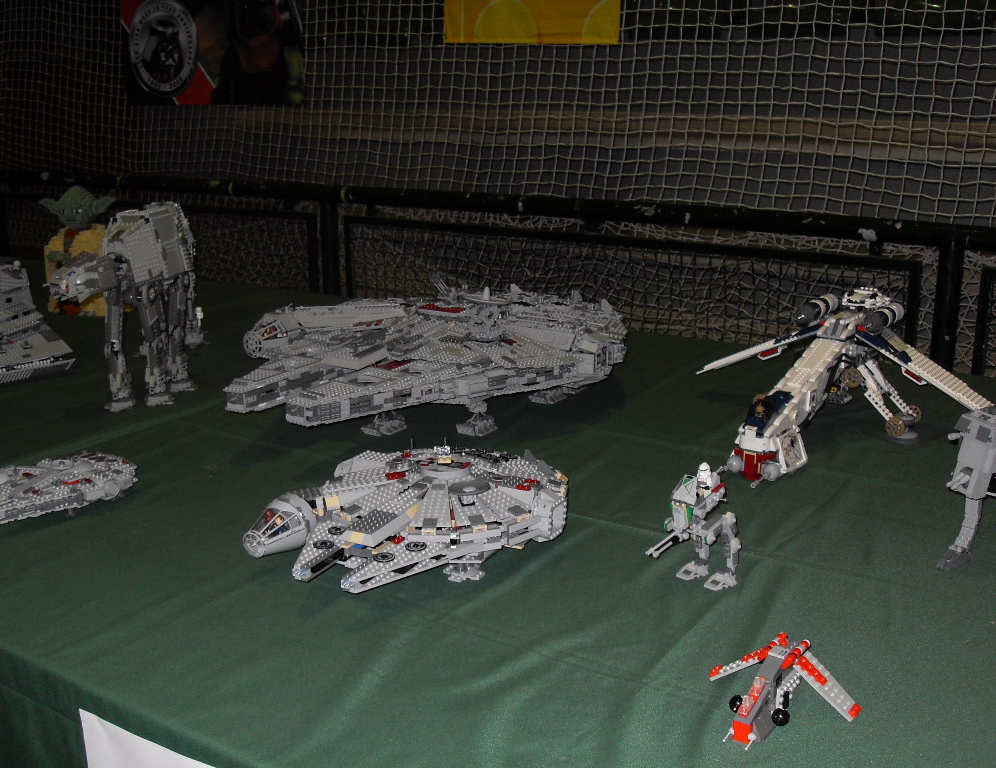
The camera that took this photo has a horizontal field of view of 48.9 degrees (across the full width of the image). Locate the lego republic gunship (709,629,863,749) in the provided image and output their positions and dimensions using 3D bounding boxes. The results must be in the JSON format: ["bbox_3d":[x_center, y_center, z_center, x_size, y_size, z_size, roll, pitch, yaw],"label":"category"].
[{"bbox_3d":[0.236,0.265,0.953,0.132,0.054,0.148,9,16,33],"label":"lego republic gunship"}]

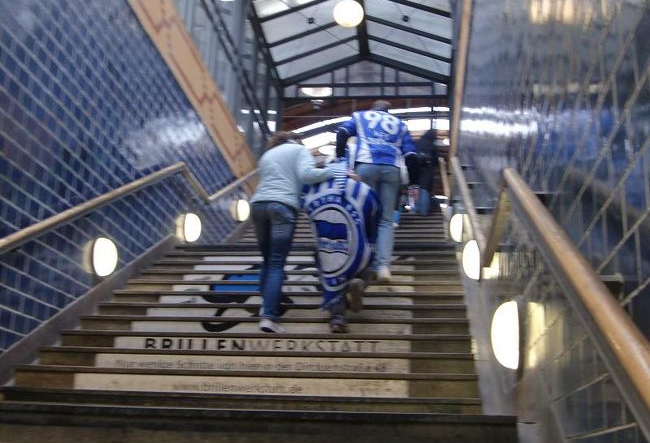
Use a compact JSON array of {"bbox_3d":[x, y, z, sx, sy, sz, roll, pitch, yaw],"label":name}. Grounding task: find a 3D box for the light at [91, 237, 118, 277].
[{"bbox_3d":[-1.784,0.292,7.003,0.170,0.330,0.330,0,-17,6],"label":"light"}]

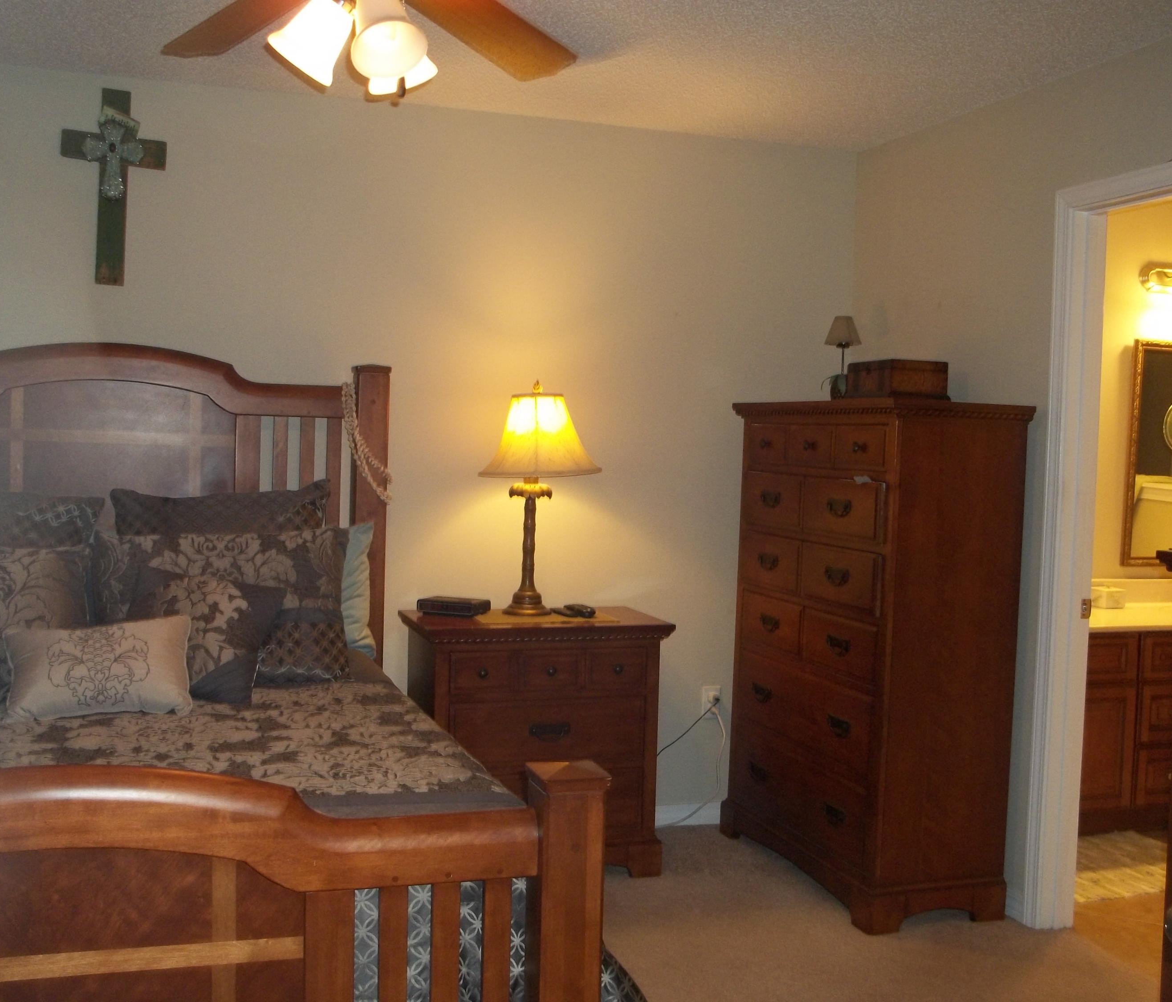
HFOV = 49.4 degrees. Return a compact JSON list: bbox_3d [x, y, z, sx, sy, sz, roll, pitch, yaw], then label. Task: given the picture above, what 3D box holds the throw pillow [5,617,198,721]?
[{"bbox_3d":[-1.188,0.393,3.117,0.415,0.250,0.120,0,-21,-19],"label":"throw pillow"}]

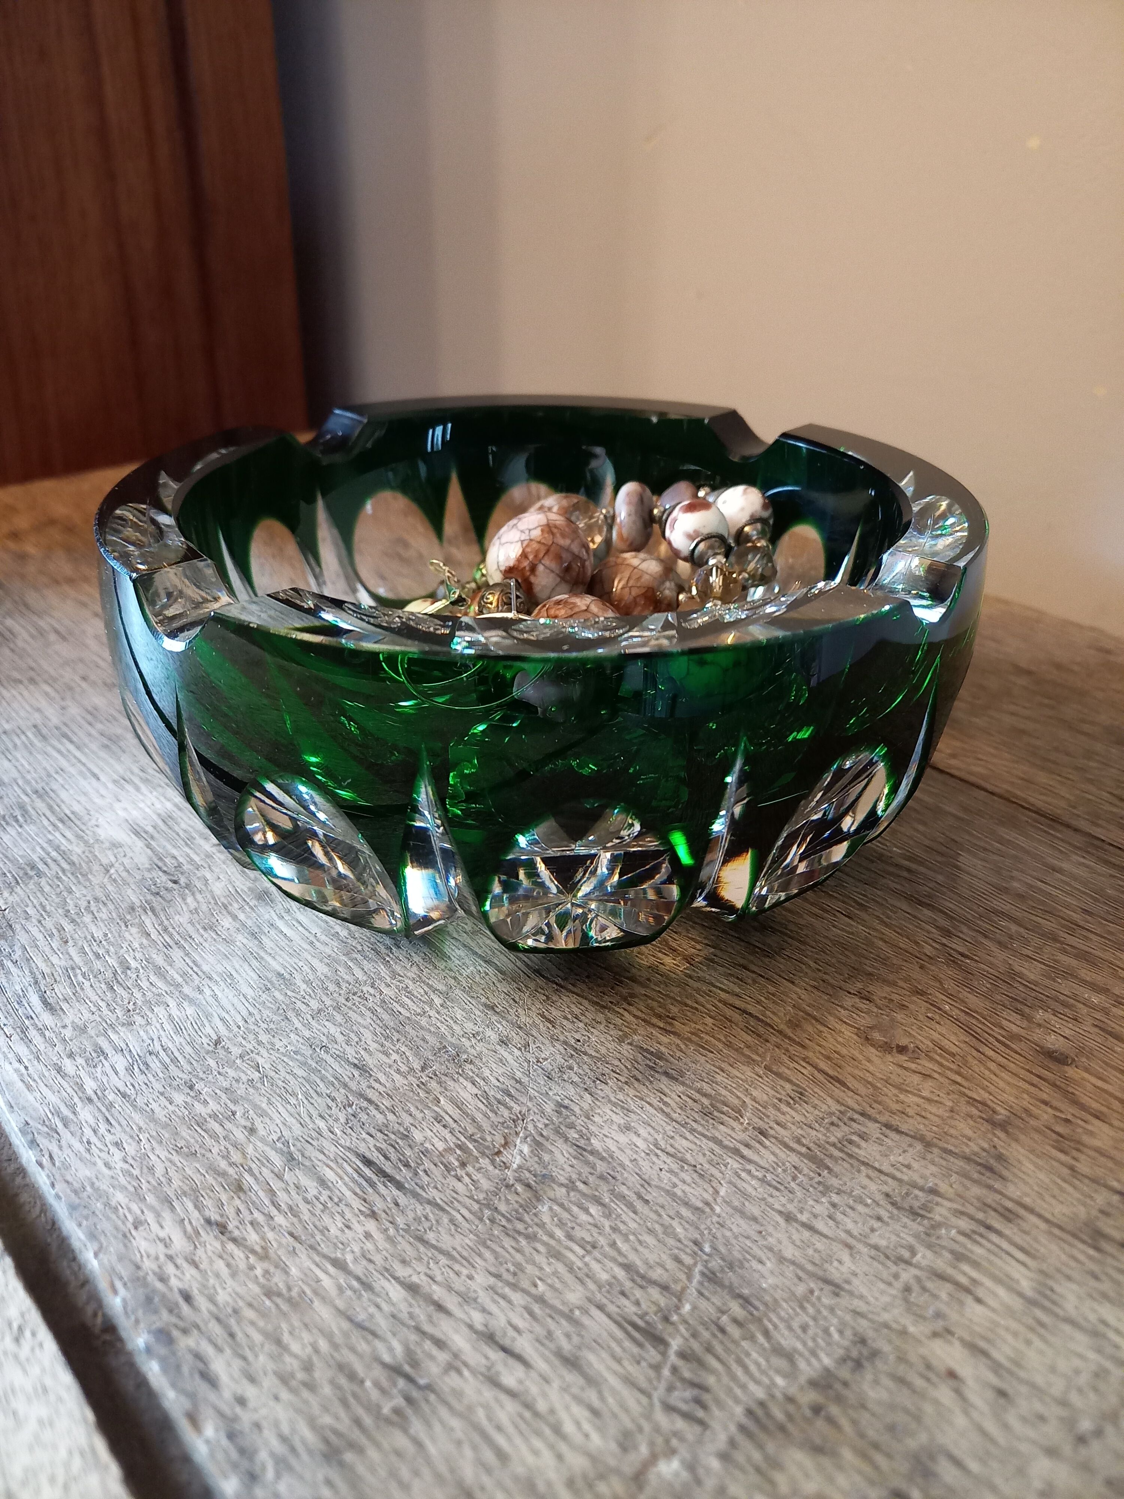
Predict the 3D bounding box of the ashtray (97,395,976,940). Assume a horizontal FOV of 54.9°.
[{"bbox_3d":[-0.004,-0.024,0.222,0.163,0.062,0.163,0,29,0],"label":"ashtray"}]

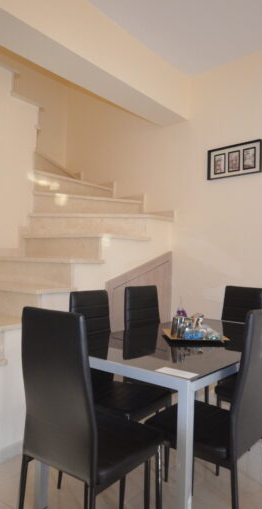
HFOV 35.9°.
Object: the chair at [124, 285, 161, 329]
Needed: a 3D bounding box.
[{"bbox_3d":[0.245,0.712,2.565,0.462,0.980,0.412,1,-1,40],"label":"chair"}]

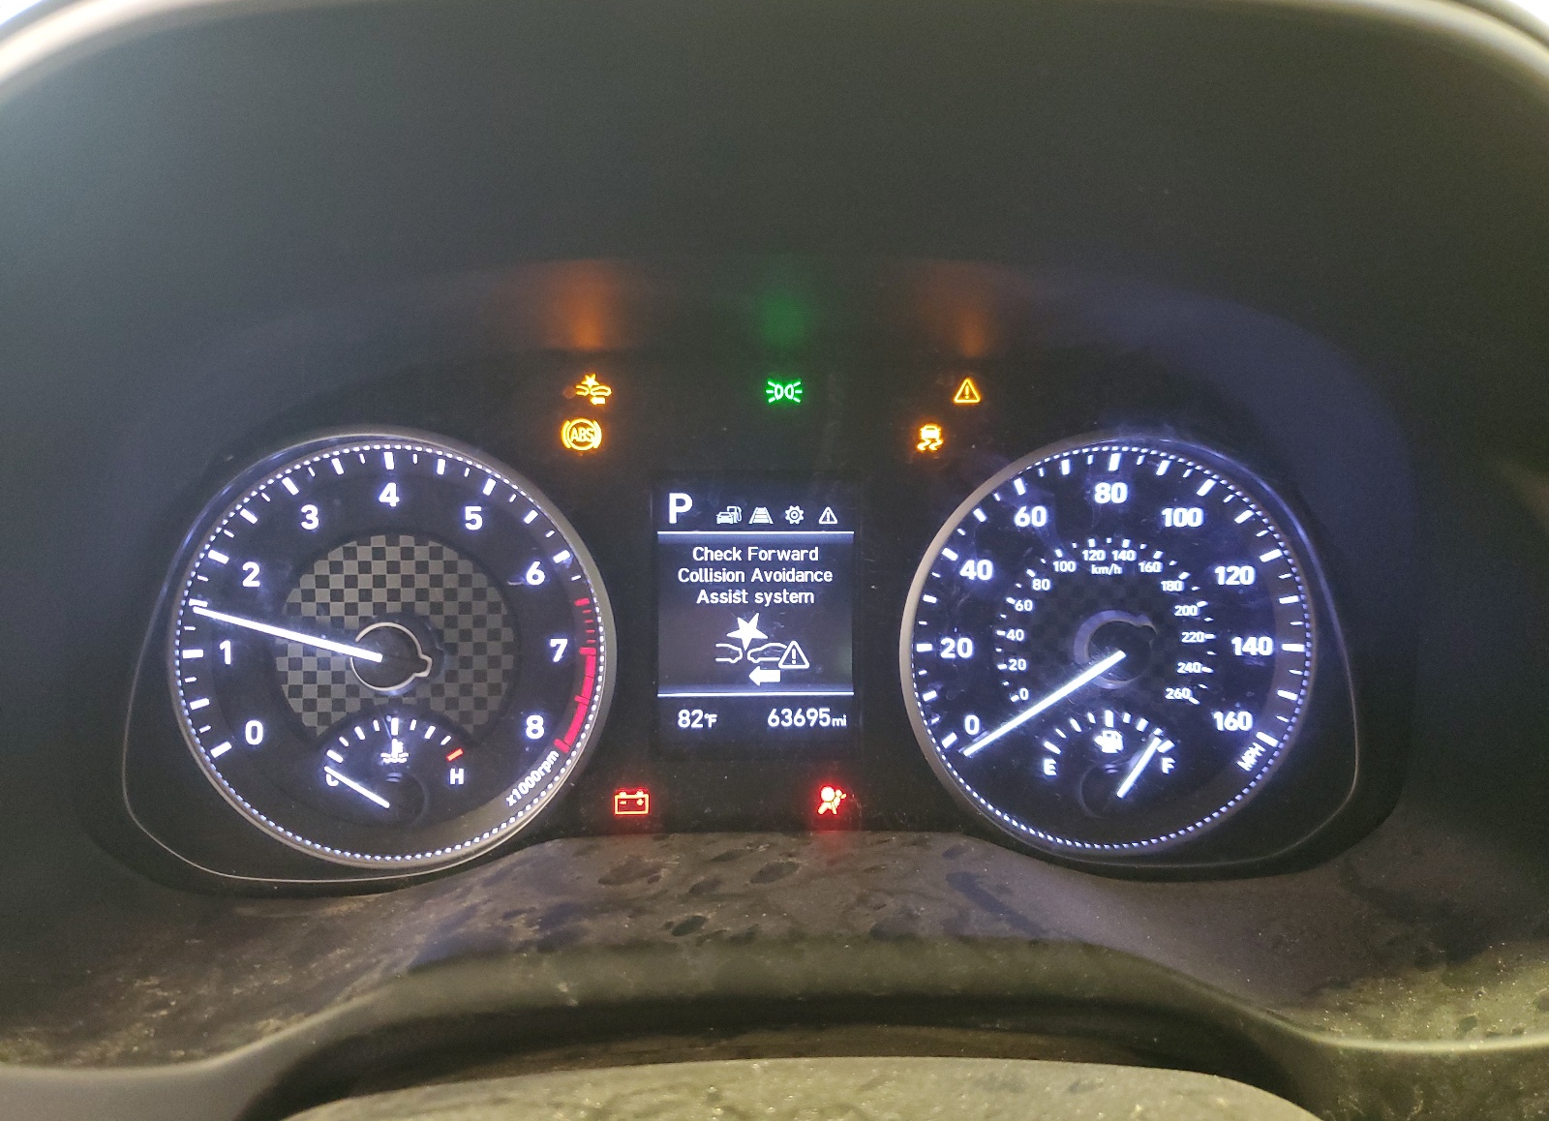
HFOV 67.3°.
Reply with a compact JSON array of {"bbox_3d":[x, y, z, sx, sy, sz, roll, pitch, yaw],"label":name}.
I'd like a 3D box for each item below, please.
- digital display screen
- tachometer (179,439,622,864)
[{"bbox_3d":[-0.005,0.015,0.310,0.053,0.073,0.008,0,3,-3],"label":"digital display screen"},{"bbox_3d":[-0.100,0.023,0.302,0.115,0.113,0.020,0,3,-3],"label":"tachometer"}]

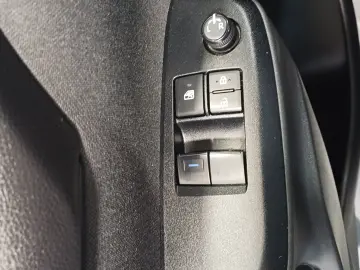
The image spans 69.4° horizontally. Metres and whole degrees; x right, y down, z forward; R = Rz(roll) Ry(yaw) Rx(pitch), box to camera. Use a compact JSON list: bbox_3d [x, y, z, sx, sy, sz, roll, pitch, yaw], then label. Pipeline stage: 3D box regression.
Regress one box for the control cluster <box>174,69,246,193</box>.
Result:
[{"bbox_3d":[0.021,-0.002,0.187,0.048,0.018,0.084,-3,83,14],"label":"control cluster"}]

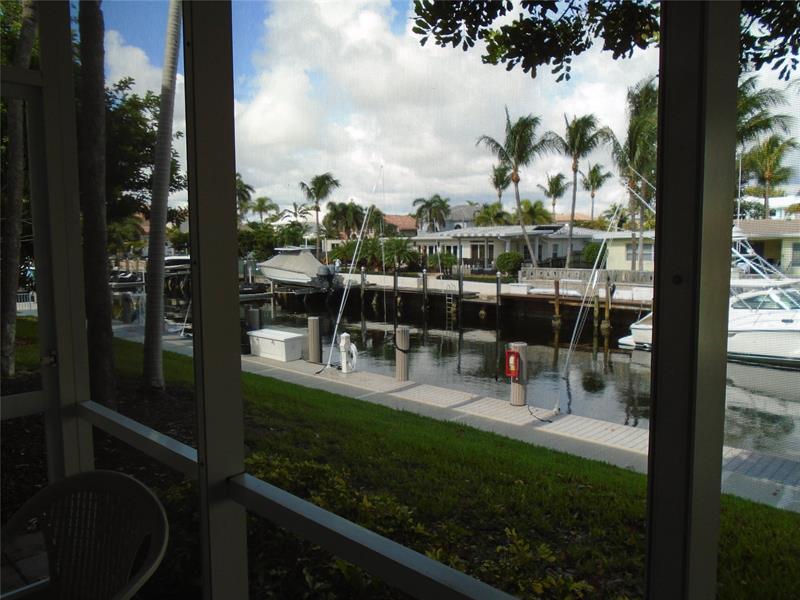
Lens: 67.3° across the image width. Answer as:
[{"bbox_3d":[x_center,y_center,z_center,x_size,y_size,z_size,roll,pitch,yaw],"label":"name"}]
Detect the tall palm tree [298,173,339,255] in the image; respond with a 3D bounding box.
[{"bbox_3d":[-7.649,-7.511,56.778,4.000,9.147,4.000,0,5,0],"label":"tall palm tree"}]

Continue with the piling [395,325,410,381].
[{"bbox_3d":[0.071,1.360,14.939,0.320,1.344,0.320,0,5,0],"label":"piling"}]

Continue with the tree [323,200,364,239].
[{"bbox_3d":[-7.214,-8.853,77.824,5.100,8.110,5.000,0,5,0],"label":"tree"}]

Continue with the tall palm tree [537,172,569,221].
[{"bbox_3d":[20.927,-11.334,81.648,4.600,12.099,4.600,0,5,0],"label":"tall palm tree"}]

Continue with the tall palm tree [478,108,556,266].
[{"bbox_3d":[7.804,-7.122,39.687,5.100,11.224,4.800,0,5,0],"label":"tall palm tree"}]

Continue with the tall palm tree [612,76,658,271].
[{"bbox_3d":[14.788,-7.511,36.632,4.300,12.468,4.300,0,5,0],"label":"tall palm tree"}]

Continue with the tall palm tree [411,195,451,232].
[{"bbox_3d":[3.920,-8.873,74.803,4.800,8.572,4.800,0,5,0],"label":"tall palm tree"}]

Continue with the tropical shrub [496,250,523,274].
[{"bbox_3d":[7.659,-2.584,42.103,1.800,1.761,1.750,0,5,0],"label":"tropical shrub"}]

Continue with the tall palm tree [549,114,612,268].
[{"bbox_3d":[11.999,-6.933,39.705,4.400,10.804,4.400,0,5,0],"label":"tall palm tree"}]

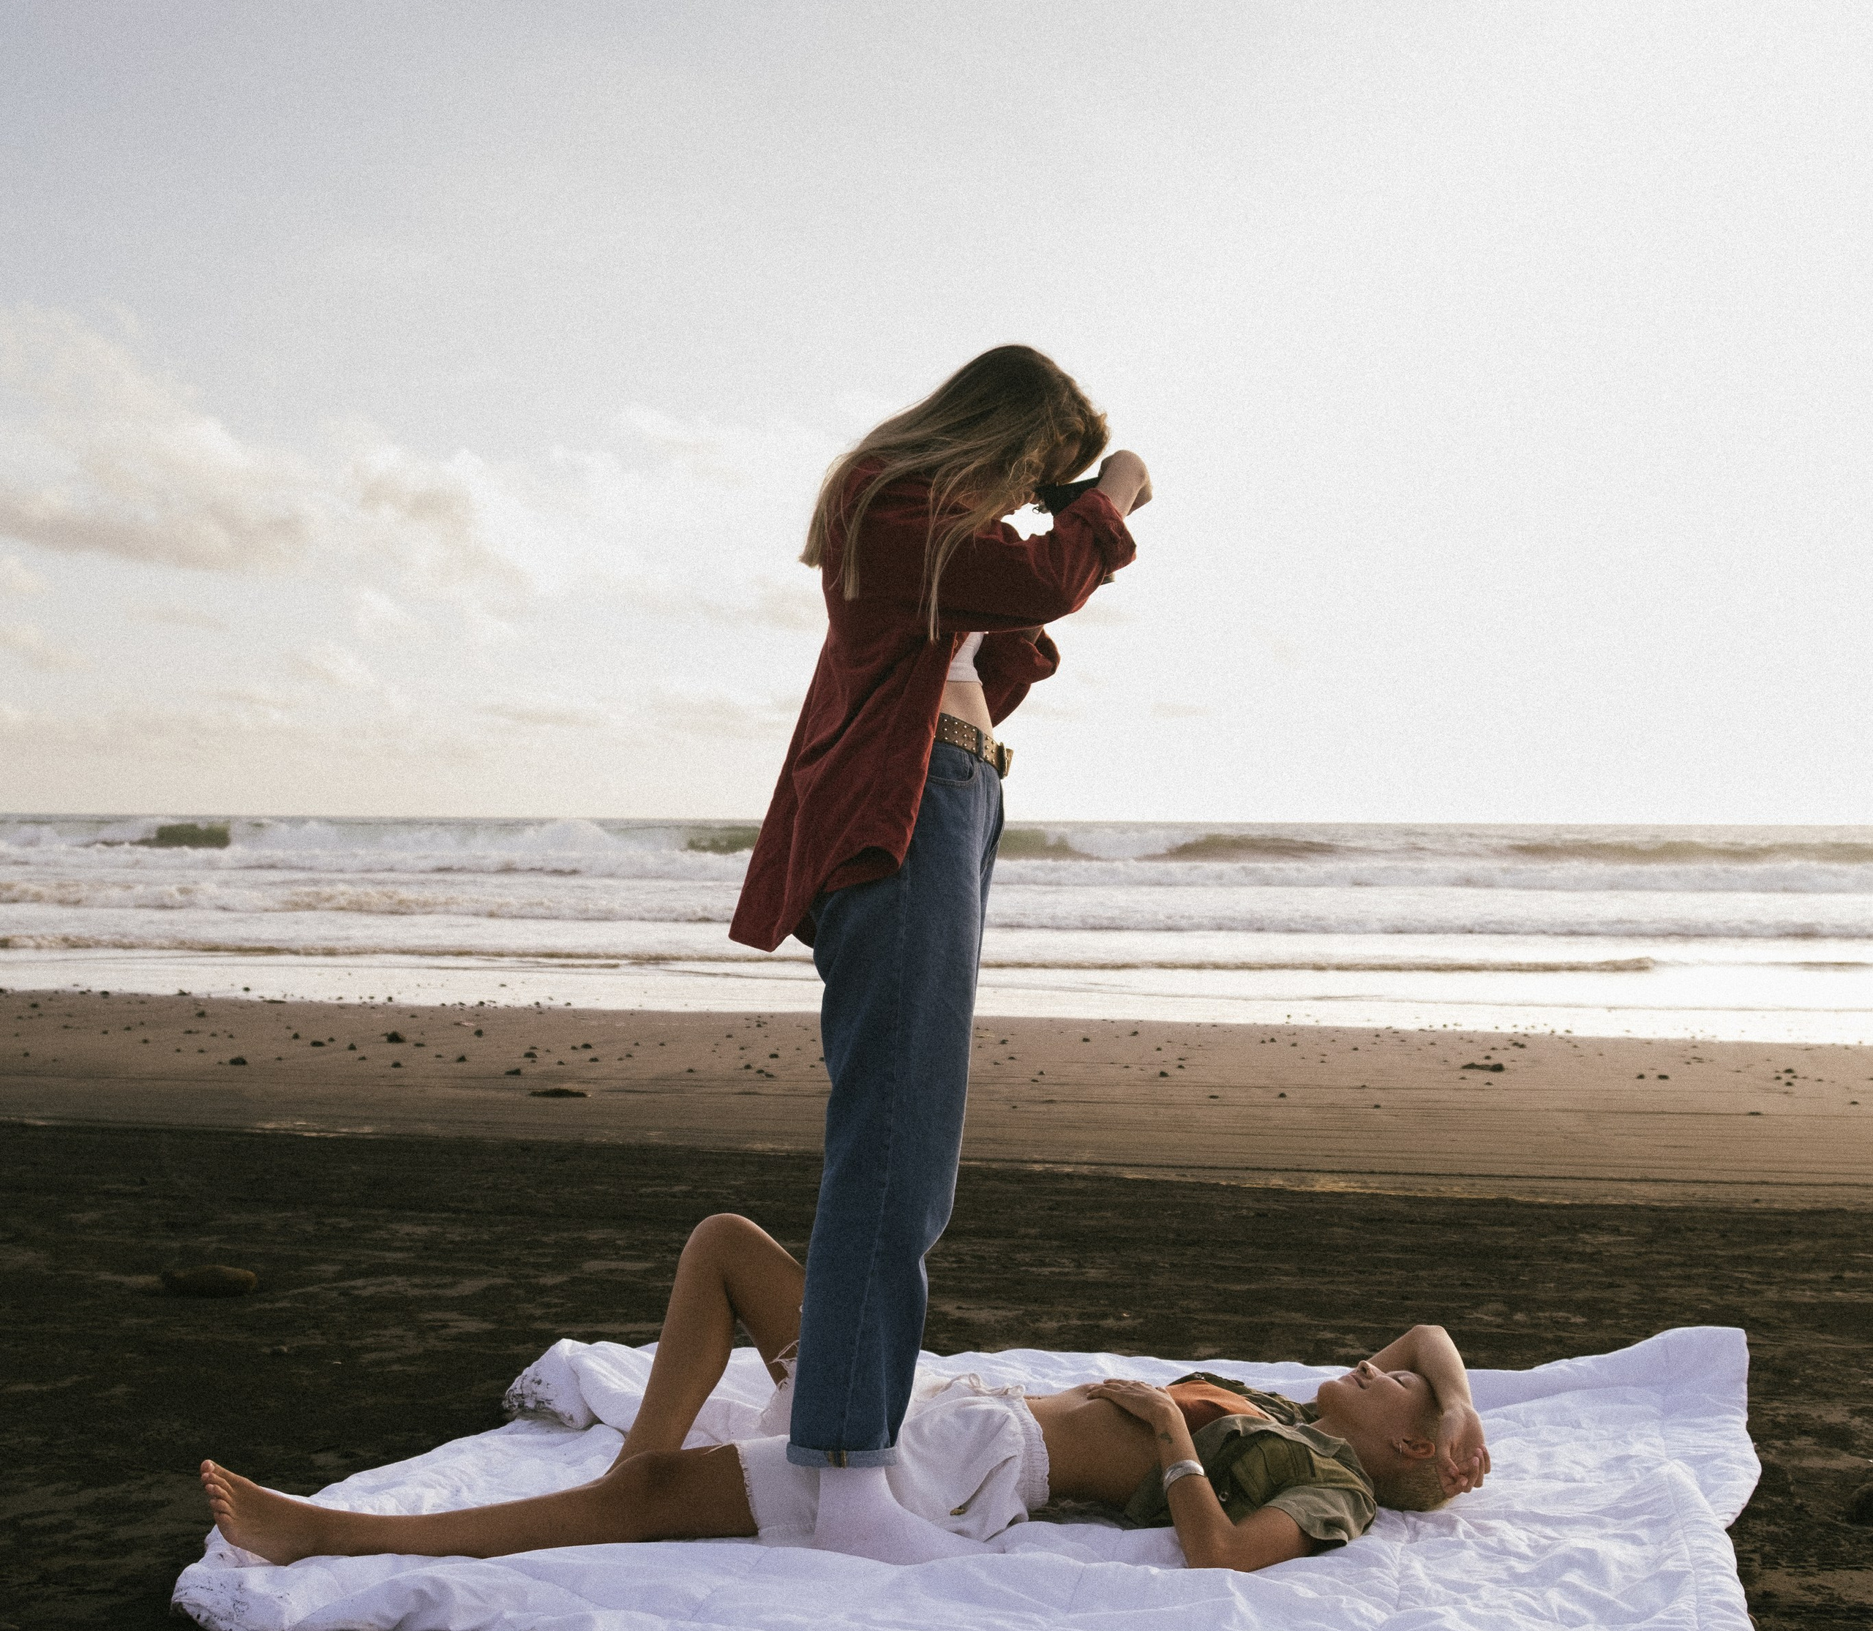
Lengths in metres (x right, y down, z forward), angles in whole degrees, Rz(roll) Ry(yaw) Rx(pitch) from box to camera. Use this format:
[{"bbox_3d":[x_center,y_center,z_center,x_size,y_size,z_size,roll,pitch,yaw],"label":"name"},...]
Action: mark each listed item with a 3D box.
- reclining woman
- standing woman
[{"bbox_3d":[-0.090,0.775,3.130,1.740,0.380,0.560,0,0,-5],"label":"reclining woman"},{"bbox_3d":[0.006,0.155,3.130,0.580,1.620,0.500,0,0,4],"label":"standing woman"}]

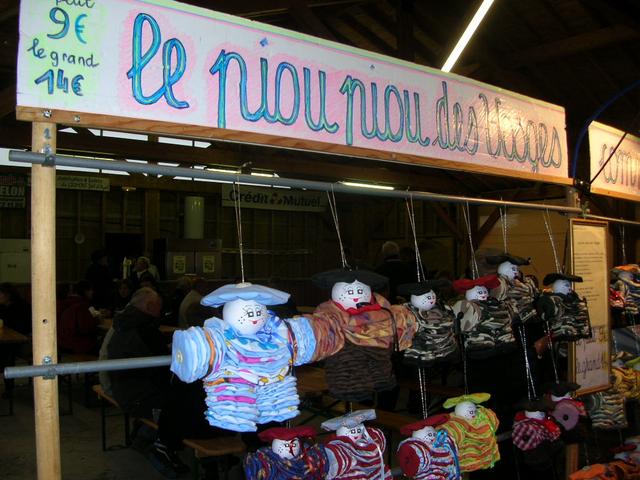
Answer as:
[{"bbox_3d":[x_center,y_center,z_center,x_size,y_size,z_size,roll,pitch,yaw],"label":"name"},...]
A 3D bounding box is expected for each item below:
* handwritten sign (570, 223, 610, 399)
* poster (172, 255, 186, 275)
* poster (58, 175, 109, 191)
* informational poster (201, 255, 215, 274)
[{"bbox_3d":[1.046,0.261,2.500,0.285,0.670,0.030,2,-3,-37],"label":"handwritten sign"},{"bbox_3d":[-2.510,0.445,11.600,0.215,0.305,0.010,1,-3,-25],"label":"poster"},{"bbox_3d":[-4.147,-0.999,11.300,0.990,0.250,0.020,1,-3,-25],"label":"poster"},{"bbox_3d":[-2.042,0.452,11.850,0.215,0.305,0.010,1,-3,-25],"label":"informational poster"}]

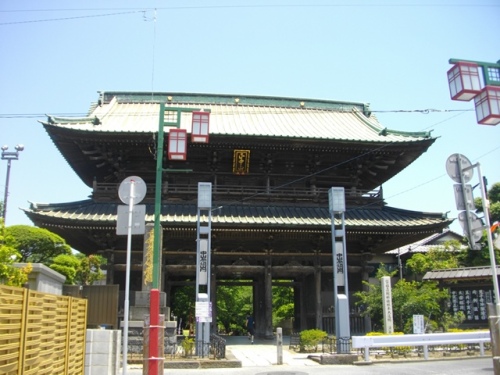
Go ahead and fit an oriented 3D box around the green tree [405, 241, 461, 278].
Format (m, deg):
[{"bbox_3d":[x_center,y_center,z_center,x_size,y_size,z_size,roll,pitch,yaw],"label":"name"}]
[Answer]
[{"bbox_3d":[10.556,5.728,26.413,3.000,5.419,2.700,2,-15,-6],"label":"green tree"}]

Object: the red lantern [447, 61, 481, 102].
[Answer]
[{"bbox_3d":[4.011,-1.963,8.638,0.370,0.576,0.370,2,-15,-9],"label":"red lantern"}]

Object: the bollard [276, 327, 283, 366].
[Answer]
[{"bbox_3d":[0.932,4.945,14.415,0.170,1.091,0.170,2,-15,-6],"label":"bollard"}]

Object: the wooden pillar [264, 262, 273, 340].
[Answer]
[{"bbox_3d":[1.187,6.957,29.194,0.440,4.914,0.440,2,-15,-6],"label":"wooden pillar"}]

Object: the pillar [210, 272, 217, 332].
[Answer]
[{"bbox_3d":[-2.254,6.938,28.793,0.440,4.746,0.440,2,-15,-6],"label":"pillar"}]

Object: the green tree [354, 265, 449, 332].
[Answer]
[{"bbox_3d":[6.689,5.022,20.394,3.800,3.308,3.200,2,-15,-6],"label":"green tree"}]

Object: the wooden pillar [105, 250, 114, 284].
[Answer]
[{"bbox_3d":[-8.616,6.550,28.149,0.440,5.168,0.440,2,-15,-6],"label":"wooden pillar"}]

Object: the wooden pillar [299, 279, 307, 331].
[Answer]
[{"bbox_3d":[3.762,8.083,32.844,0.430,4.601,0.430,2,-15,-6],"label":"wooden pillar"}]

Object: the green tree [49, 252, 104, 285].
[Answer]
[{"bbox_3d":[-8.816,5.594,23.345,2.700,4.610,2.400,2,-15,-6],"label":"green tree"}]

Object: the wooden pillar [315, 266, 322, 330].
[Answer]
[{"bbox_3d":[4.394,7.094,29.535,0.440,4.824,0.440,2,-15,-6],"label":"wooden pillar"}]

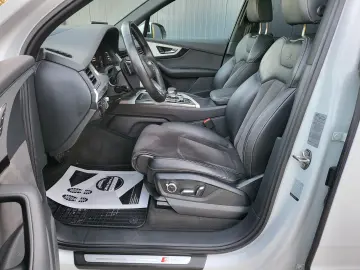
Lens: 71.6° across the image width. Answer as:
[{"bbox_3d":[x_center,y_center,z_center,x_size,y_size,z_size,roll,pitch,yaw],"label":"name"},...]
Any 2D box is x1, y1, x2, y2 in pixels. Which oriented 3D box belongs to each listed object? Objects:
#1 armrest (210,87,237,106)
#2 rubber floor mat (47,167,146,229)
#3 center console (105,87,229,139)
[{"bbox_3d":[0.351,-0.227,1.522,0.320,0.067,0.280,1,22,0],"label":"armrest"},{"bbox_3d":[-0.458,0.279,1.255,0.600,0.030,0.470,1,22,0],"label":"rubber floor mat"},{"bbox_3d":[0.058,-0.104,1.575,1.010,0.315,0.320,1,22,0],"label":"center console"}]

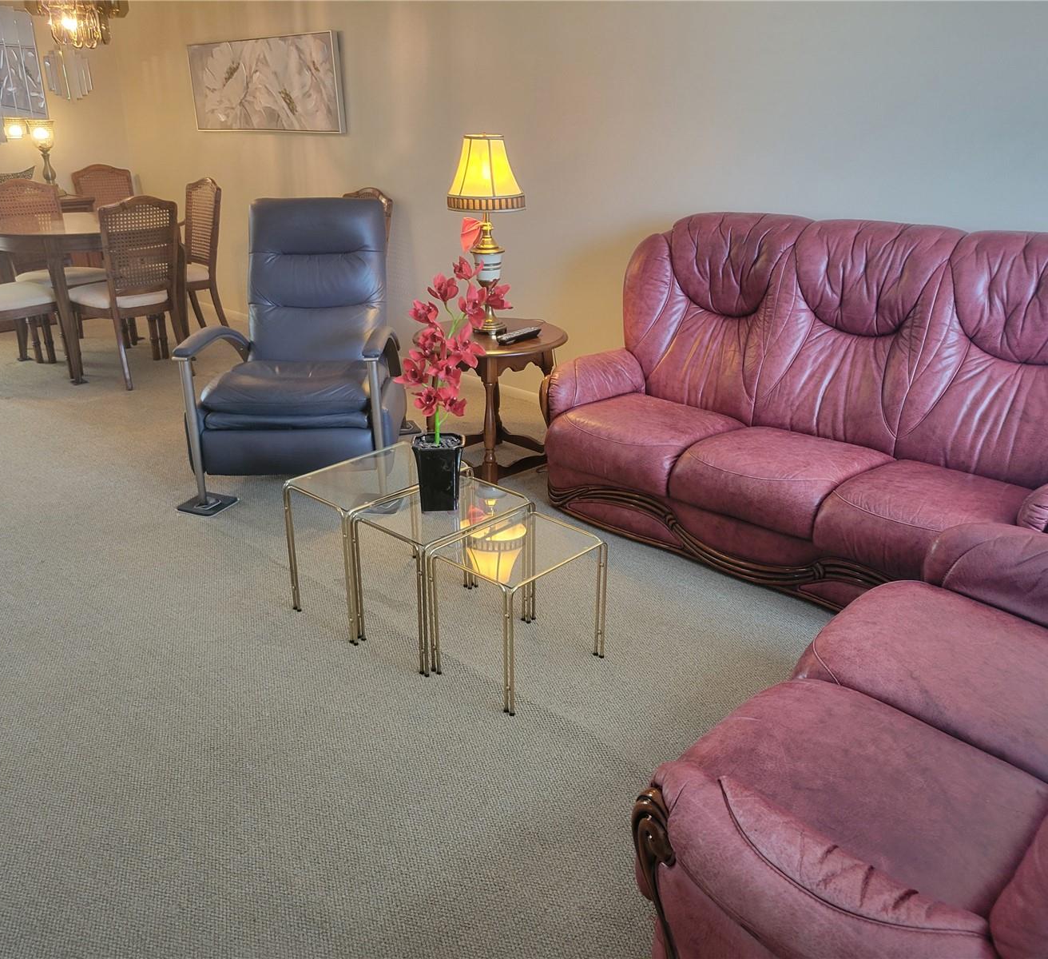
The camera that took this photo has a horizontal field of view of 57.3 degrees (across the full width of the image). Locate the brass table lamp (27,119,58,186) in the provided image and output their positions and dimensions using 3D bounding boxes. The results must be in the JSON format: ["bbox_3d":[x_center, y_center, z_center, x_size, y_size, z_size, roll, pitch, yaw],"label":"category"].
[{"bbox_3d":[-3.266,-2.197,6.590,0.190,0.497,0.190,20,28,41],"label":"brass table lamp"}]

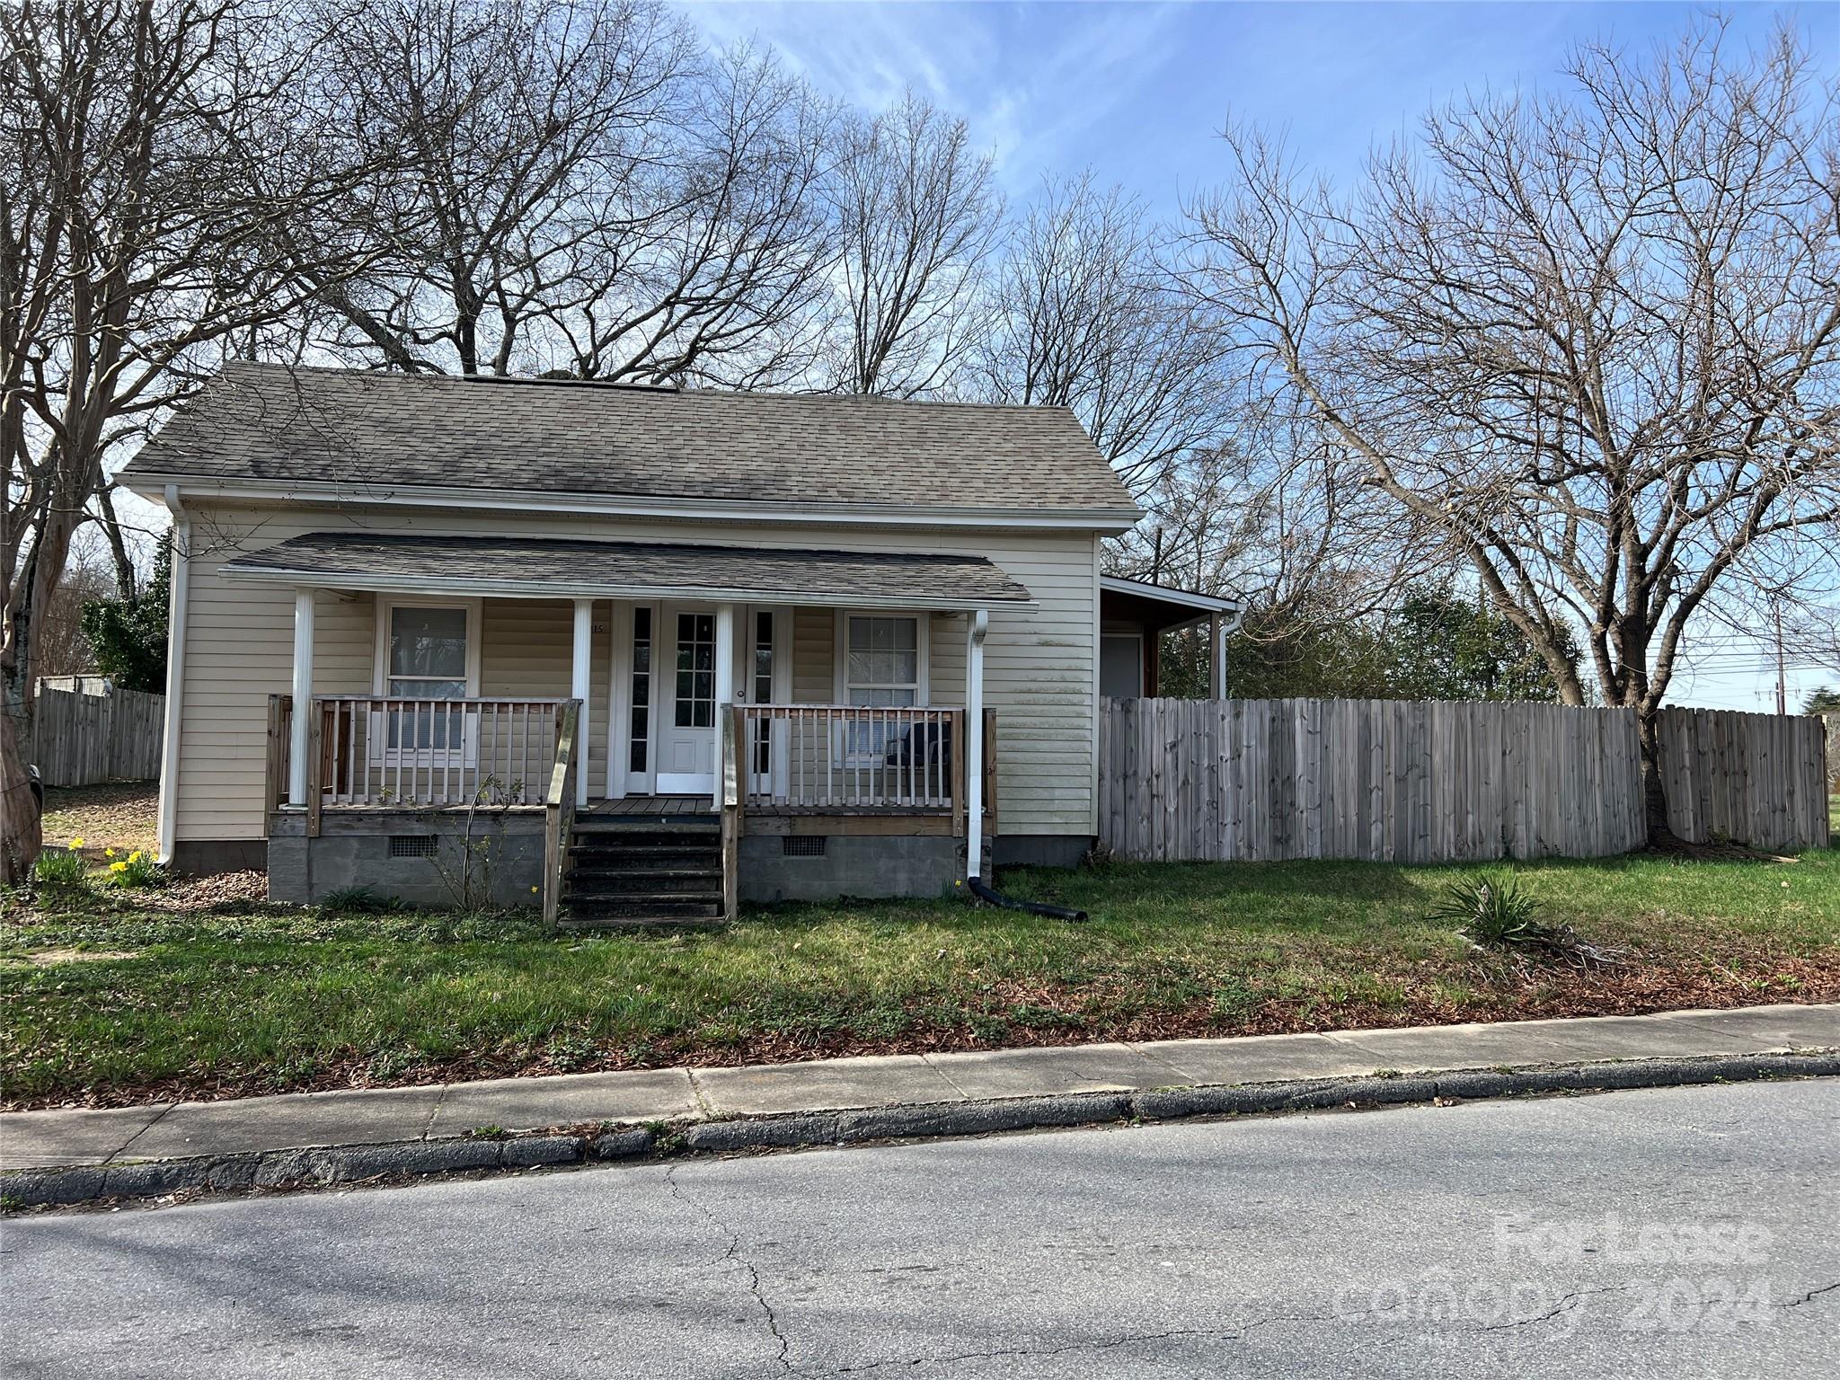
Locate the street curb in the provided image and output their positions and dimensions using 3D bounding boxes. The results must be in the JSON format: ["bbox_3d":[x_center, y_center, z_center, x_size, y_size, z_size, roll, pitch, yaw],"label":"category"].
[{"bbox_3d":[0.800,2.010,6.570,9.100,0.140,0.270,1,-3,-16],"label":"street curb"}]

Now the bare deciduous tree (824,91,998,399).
[{"bbox_3d":[-0.217,-6.279,35.388,4.800,18.330,4.800,0,-3,0],"label":"bare deciduous tree"}]

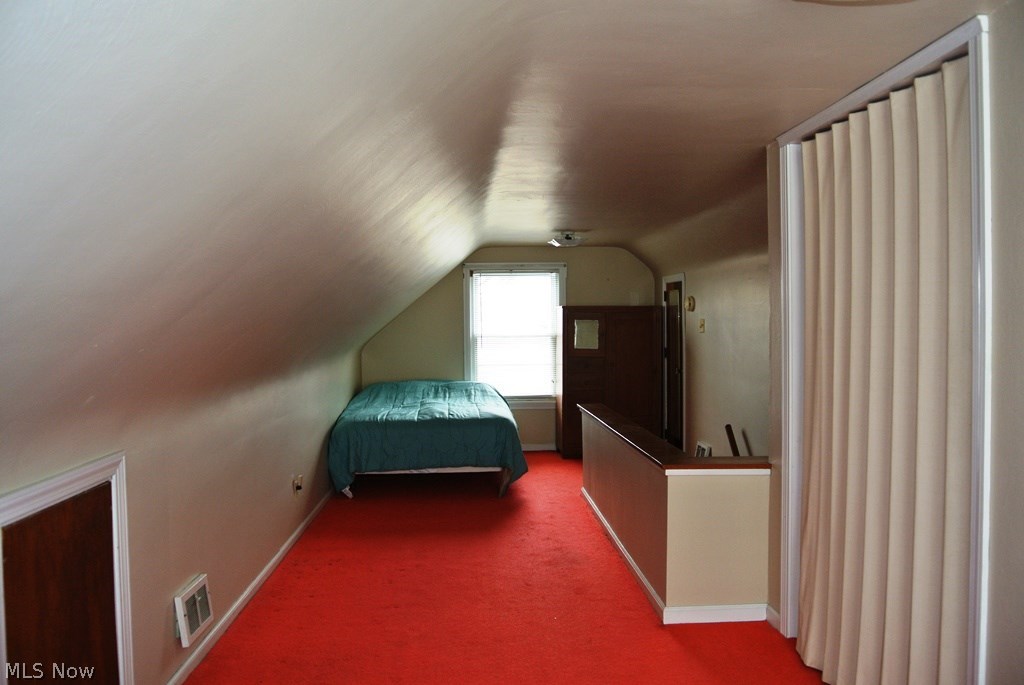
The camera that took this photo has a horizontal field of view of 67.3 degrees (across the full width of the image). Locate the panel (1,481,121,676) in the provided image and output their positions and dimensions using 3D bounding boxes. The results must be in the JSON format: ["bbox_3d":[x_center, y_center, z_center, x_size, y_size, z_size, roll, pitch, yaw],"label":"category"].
[{"bbox_3d":[-1.273,0.865,2.174,0.030,0.840,0.570,0,1,-3],"label":"panel"}]

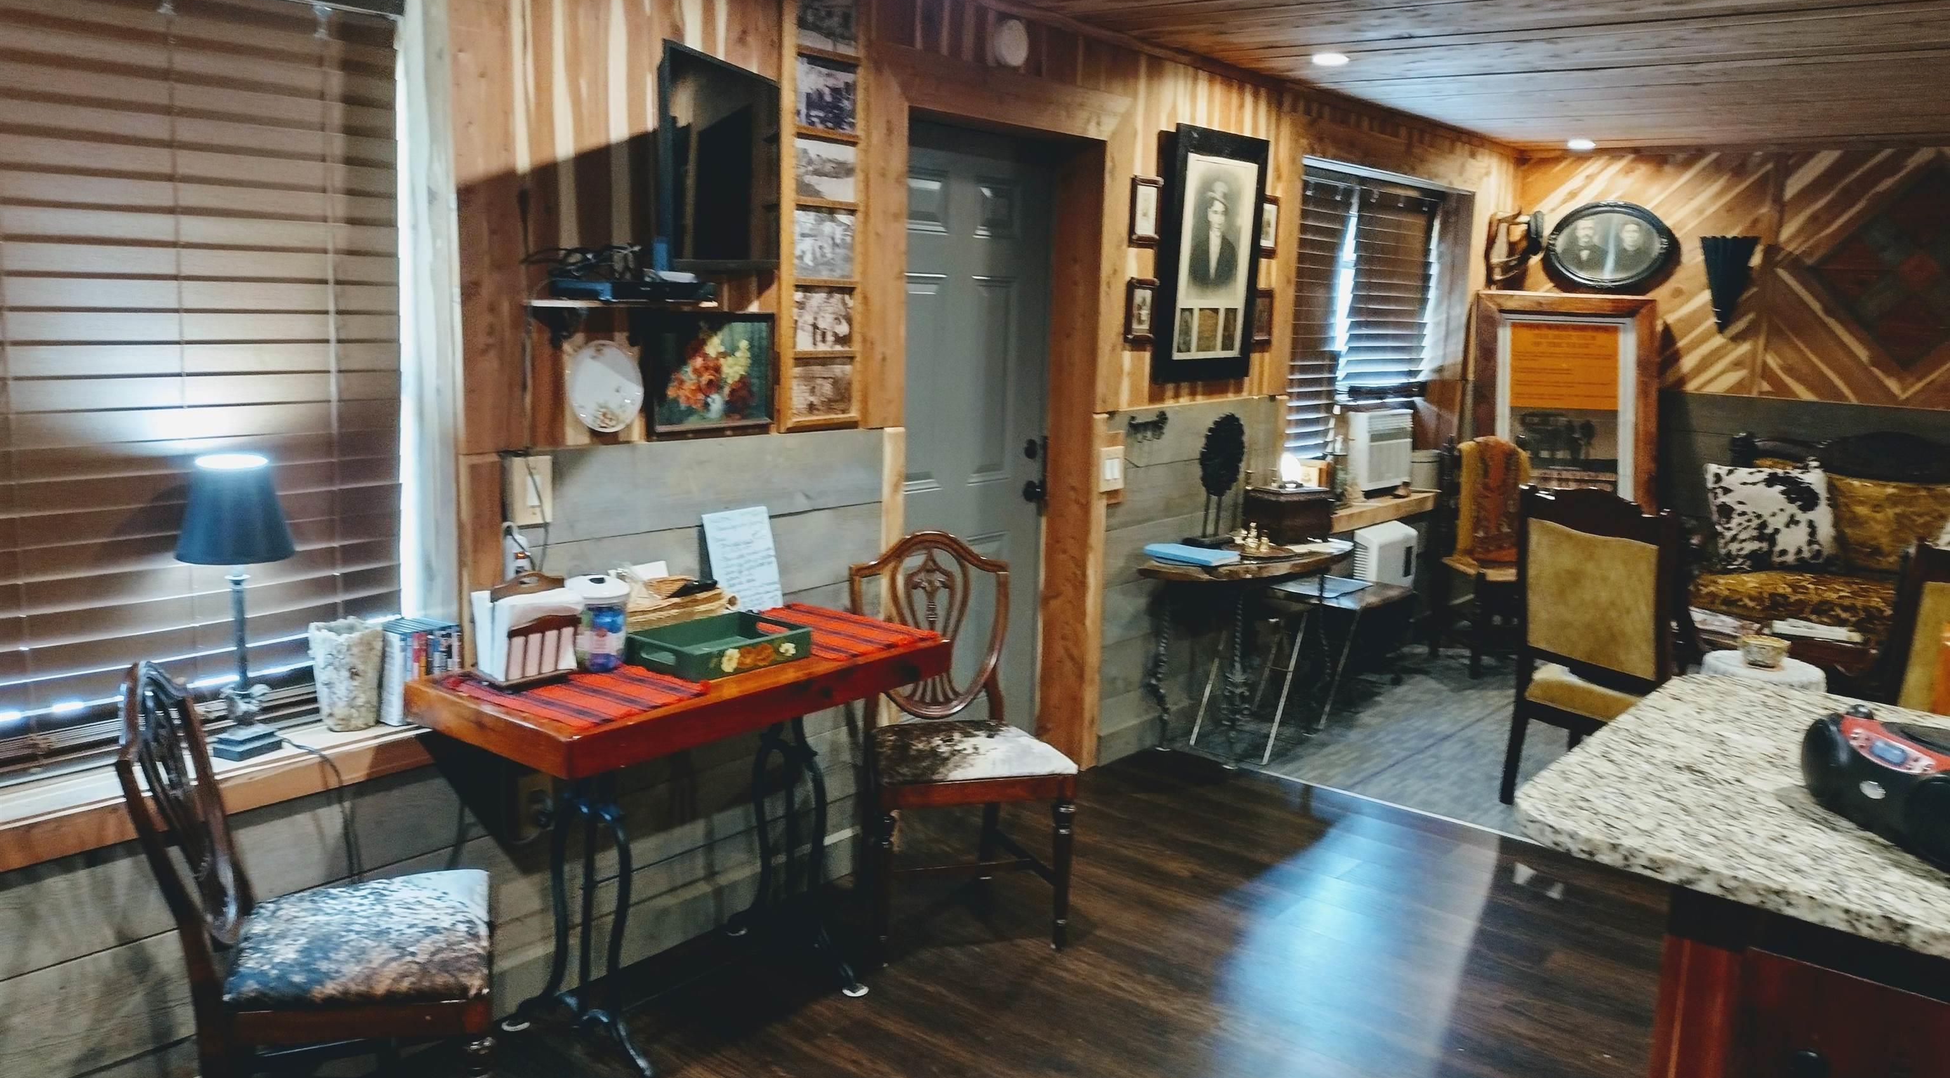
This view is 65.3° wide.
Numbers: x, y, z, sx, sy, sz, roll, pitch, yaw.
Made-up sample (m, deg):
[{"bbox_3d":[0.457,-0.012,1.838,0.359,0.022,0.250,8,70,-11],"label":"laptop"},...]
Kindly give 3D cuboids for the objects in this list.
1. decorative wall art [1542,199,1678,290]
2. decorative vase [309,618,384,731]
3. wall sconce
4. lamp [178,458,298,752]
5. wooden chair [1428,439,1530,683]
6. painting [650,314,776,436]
[{"bbox_3d":[3.023,-1.400,7.250,0.575,0.405,0.060,9,12,37],"label":"decorative wall art"},{"bbox_3d":[-1.245,0.272,3.001,0.145,0.200,0.145,9,12,37],"label":"decorative vase"},{"bbox_3d":[3.425,-1.152,6.927,0.250,0.435,0.130,9,12,37],"label":"wall sconce"},{"bbox_3d":[-1.342,0.130,2.786,0.215,0.545,0.215,9,12,37],"label":"lamp"},{"bbox_3d":[2.346,0.074,6.698,0.470,1.000,0.470,-1,10,-16],"label":"wooden chair"},{"bbox_3d":[-0.610,-0.378,3.492,0.030,0.283,0.387,9,12,37],"label":"painting"}]

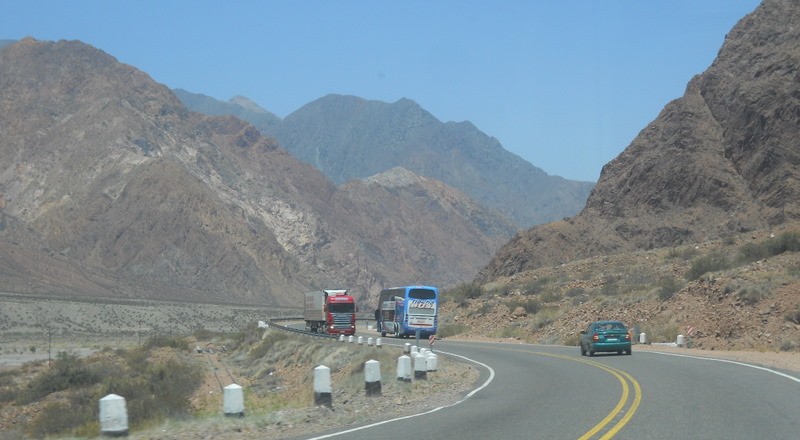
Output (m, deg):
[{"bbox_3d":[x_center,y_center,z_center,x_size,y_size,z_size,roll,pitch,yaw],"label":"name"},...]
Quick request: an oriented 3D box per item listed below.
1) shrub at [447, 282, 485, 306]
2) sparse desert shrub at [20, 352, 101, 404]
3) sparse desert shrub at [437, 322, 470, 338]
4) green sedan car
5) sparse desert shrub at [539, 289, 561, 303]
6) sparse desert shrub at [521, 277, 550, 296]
[{"bbox_3d":[5.429,6.175,136.000,3.055,1.929,2.902,0,-3,0],"label":"shrub"},{"bbox_3d":[-13.655,6.375,66.000,3.121,2.029,2.965,0,-3,0],"label":"sparse desert shrub"},{"bbox_3d":[4.141,8.552,127.000,2.553,1.201,2.425,0,-3,0],"label":"sparse desert shrub"},{"bbox_3d":[8.277,4.757,65.986,1.680,1.400,4.240,-2,-3,-2],"label":"green sedan car"},{"bbox_3d":[9.997,5.015,109.000,1.546,0.902,1.469,0,-3,0],"label":"sparse desert shrub"},{"bbox_3d":[9.661,4.742,117.000,2.075,1.383,1.971,0,-3,0],"label":"sparse desert shrub"}]

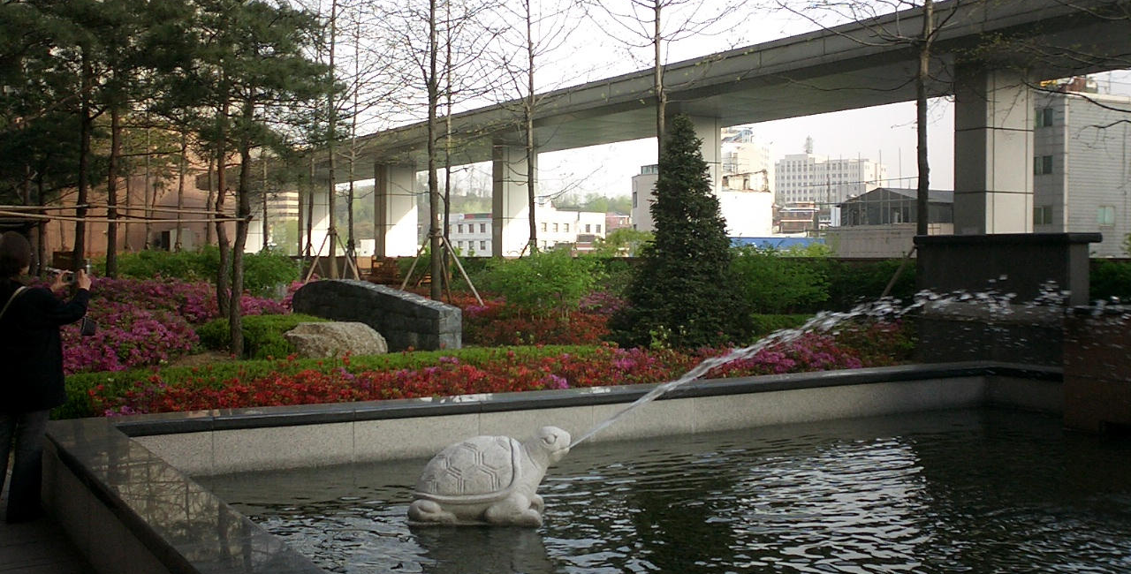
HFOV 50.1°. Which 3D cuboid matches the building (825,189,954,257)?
[{"bbox_3d":[36.399,-5.448,124.477,11.000,9.200,16.500,0,1,-19],"label":"building"}]

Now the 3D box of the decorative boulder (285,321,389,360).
[{"bbox_3d":[-2.285,0.536,12.017,1.000,0.400,0.700,0,1,-11],"label":"decorative boulder"}]

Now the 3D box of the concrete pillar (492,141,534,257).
[{"bbox_3d":[-1.824,-2.732,44.154,1.450,5.100,0.790,-1,2,-30],"label":"concrete pillar"}]

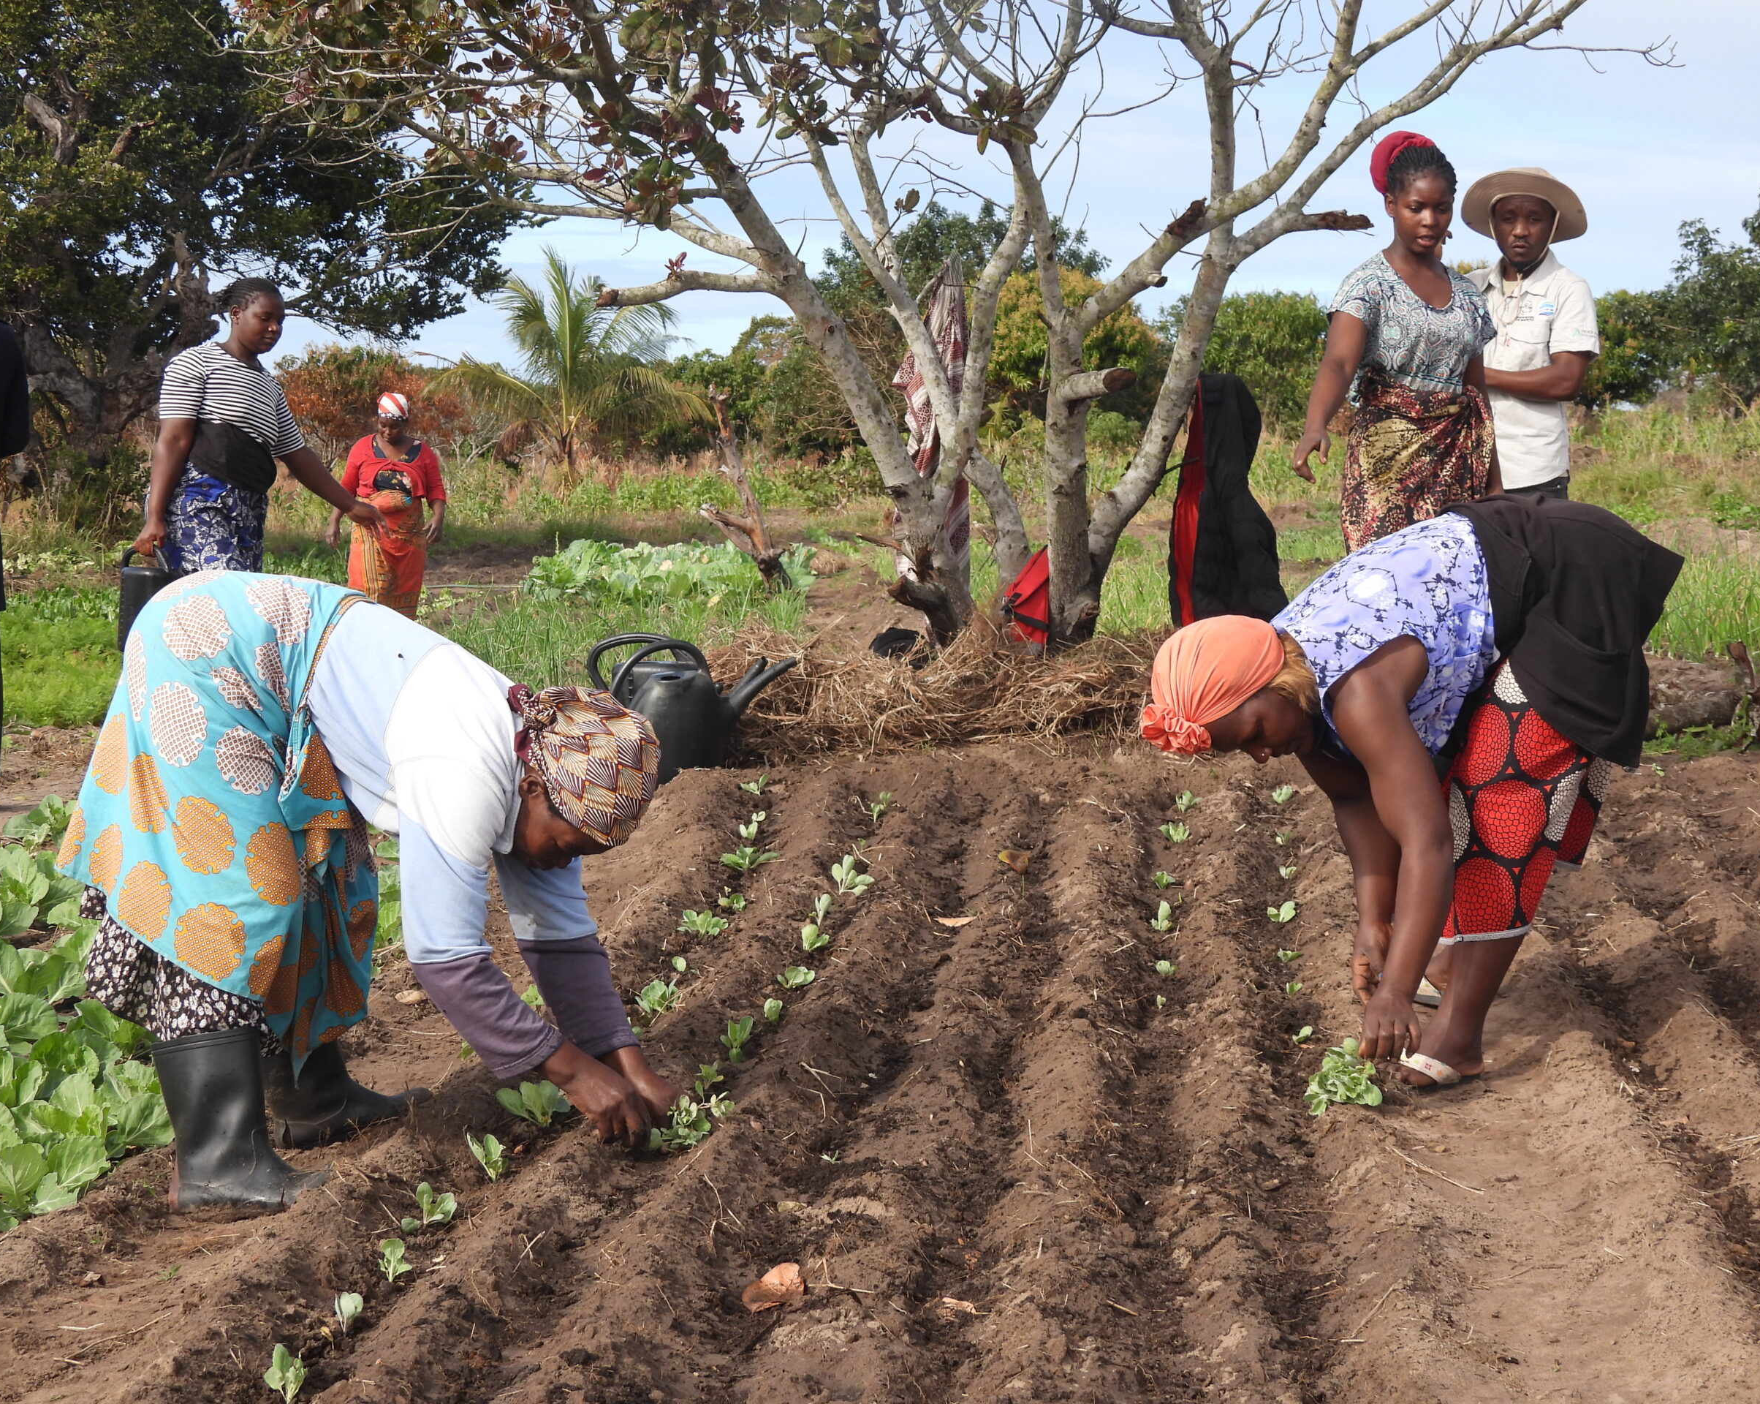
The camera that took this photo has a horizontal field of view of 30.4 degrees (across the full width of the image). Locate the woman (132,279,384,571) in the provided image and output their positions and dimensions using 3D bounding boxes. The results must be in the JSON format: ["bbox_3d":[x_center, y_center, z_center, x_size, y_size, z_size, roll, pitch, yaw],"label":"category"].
[{"bbox_3d":[-2.000,-0.567,10.450,0.550,1.590,0.680,5,8,44],"label":"woman"}]

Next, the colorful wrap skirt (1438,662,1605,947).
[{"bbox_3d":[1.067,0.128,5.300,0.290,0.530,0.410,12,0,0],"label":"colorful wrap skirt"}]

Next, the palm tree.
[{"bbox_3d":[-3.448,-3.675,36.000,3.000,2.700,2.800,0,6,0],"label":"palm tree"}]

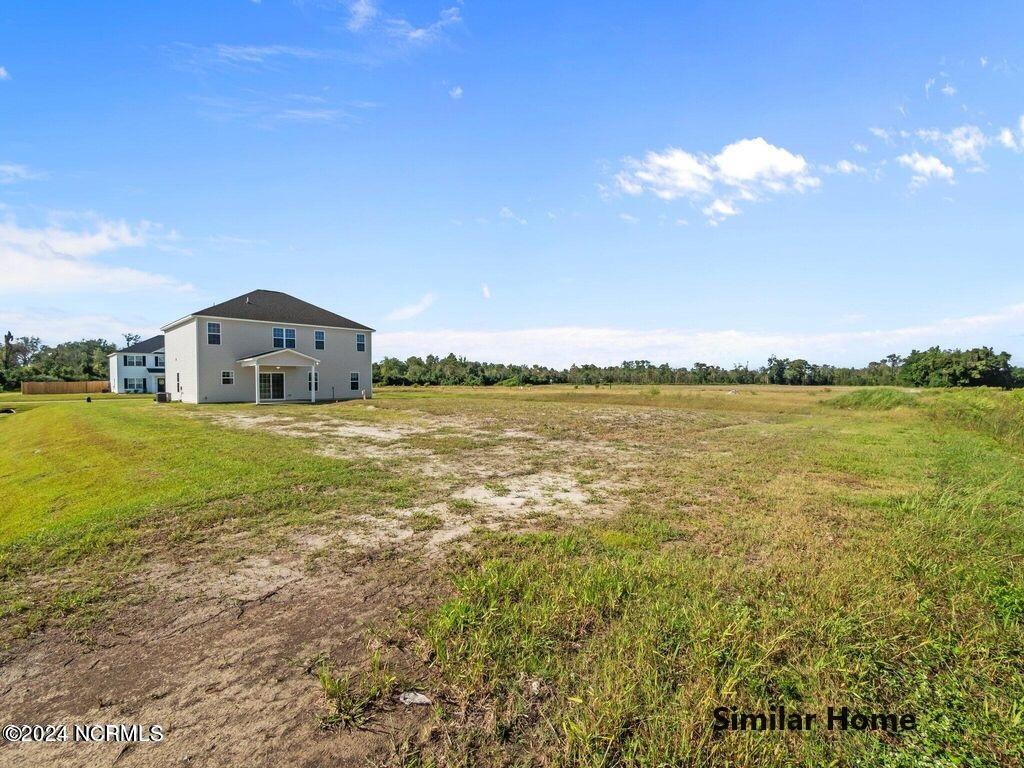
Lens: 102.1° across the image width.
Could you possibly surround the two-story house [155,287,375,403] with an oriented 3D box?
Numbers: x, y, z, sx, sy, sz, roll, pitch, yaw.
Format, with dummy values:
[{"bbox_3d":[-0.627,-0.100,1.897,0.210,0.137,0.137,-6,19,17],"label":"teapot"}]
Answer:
[{"bbox_3d":[-20.904,-3.457,36.472,14.765,9.574,13.503,0,1,42],"label":"two-story house"}]

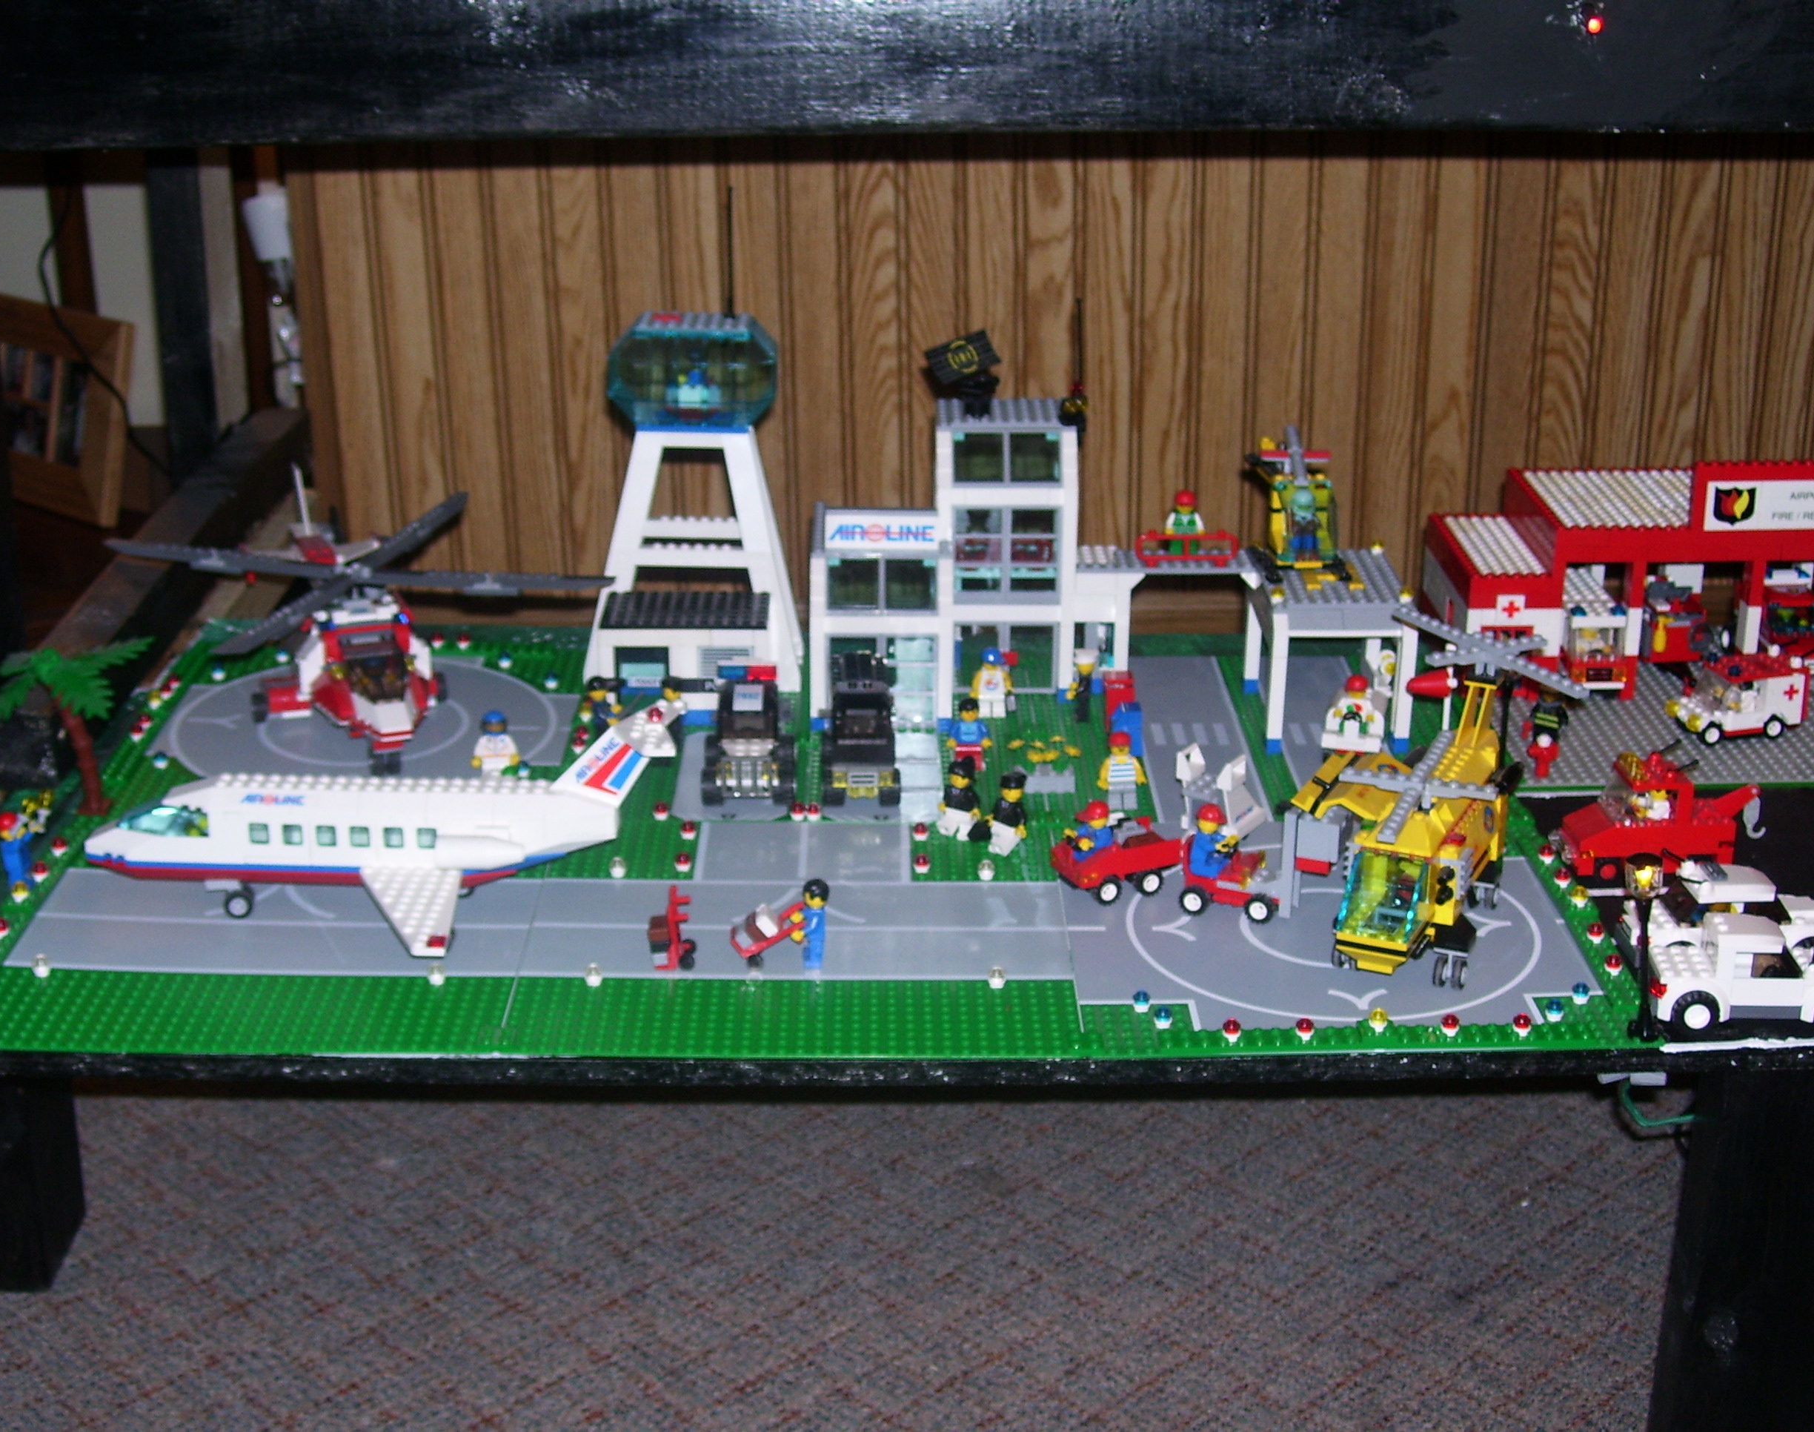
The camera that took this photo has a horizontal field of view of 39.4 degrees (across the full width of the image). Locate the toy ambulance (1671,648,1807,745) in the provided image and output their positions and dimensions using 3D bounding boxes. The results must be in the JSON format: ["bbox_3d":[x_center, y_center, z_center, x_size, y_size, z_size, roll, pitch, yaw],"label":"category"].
[{"bbox_3d":[0.481,-0.015,1.474,0.081,0.047,0.036,-5,22,-14],"label":"toy ambulance"}]

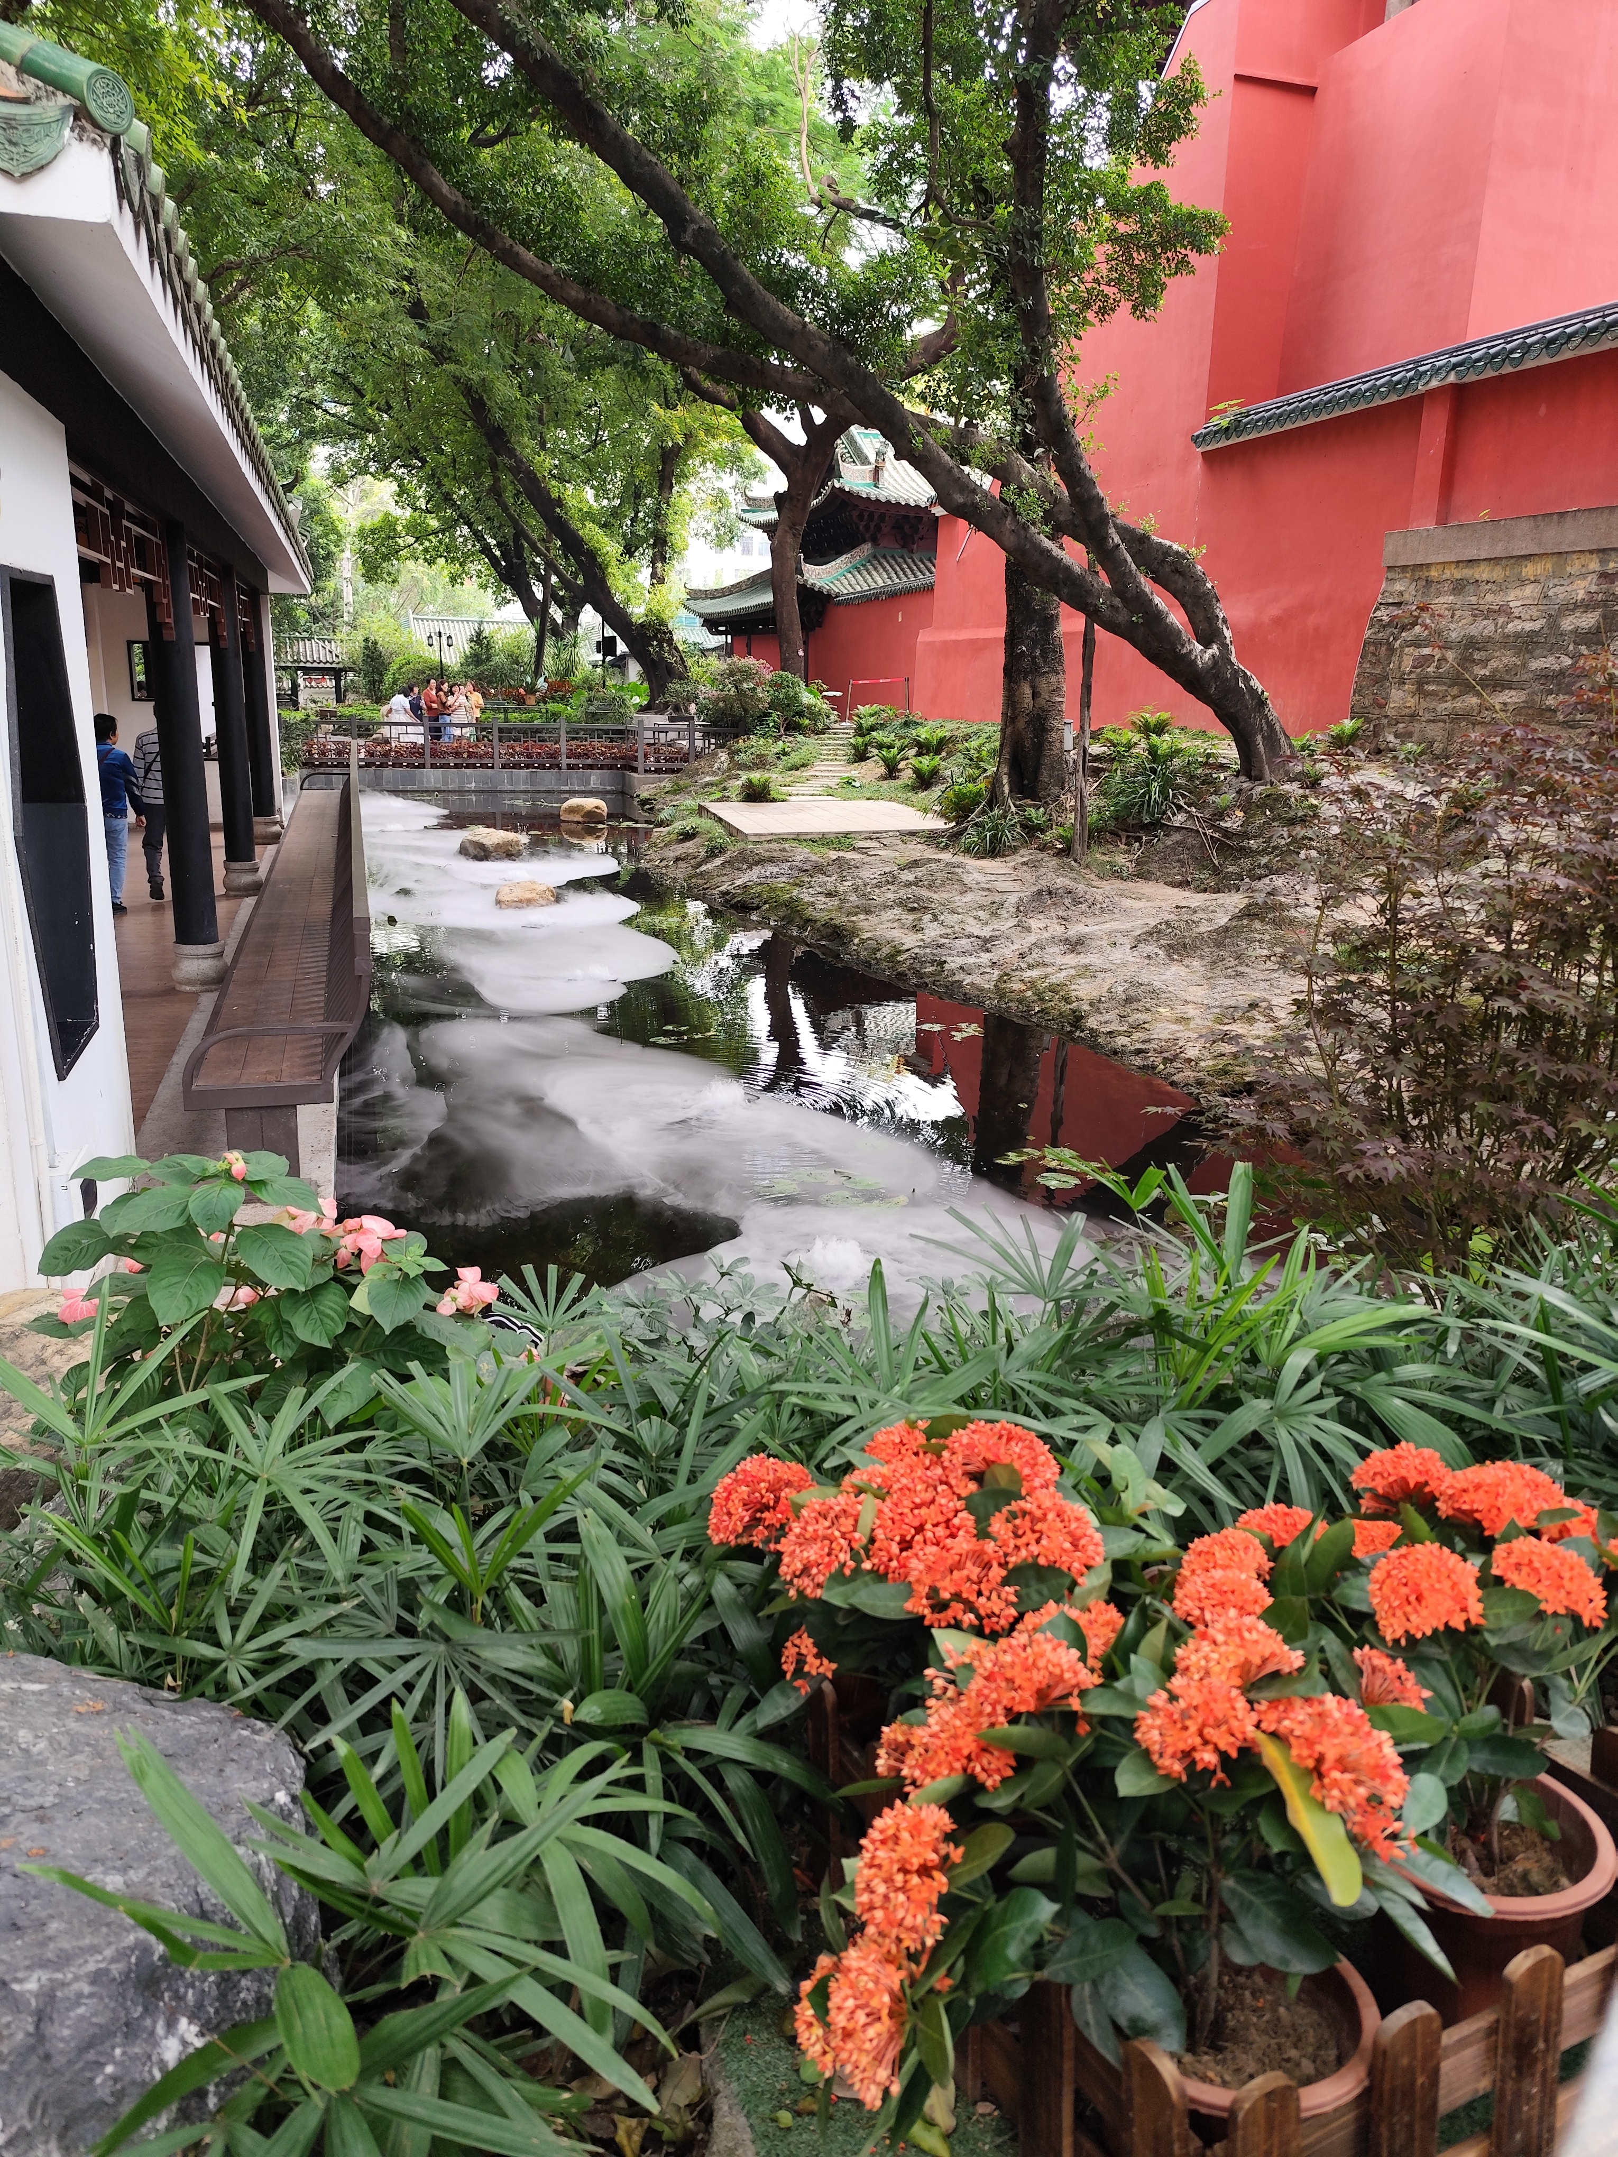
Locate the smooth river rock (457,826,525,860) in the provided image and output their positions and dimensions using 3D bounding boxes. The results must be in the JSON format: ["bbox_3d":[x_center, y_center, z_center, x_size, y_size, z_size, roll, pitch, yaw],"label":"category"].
[{"bbox_3d":[-4.610,-3.412,20.800,0.950,0.420,0.700,1,16,0],"label":"smooth river rock"}]

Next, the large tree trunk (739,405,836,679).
[{"bbox_3d":[-0.472,-12.237,33.431,2.250,6.220,1.300,1,16,-1],"label":"large tree trunk"}]

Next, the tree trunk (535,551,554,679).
[{"bbox_3d":[-7.753,-13.506,42.000,0.500,3.900,0.420,1,16,0],"label":"tree trunk"}]

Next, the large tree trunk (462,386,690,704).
[{"bbox_3d":[-5.511,-12.481,33.961,5.229,7.163,1.800,-1,16,-9],"label":"large tree trunk"}]

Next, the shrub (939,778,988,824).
[{"bbox_3d":[1.850,-3.307,17.100,0.620,0.520,0.600,1,16,0],"label":"shrub"}]

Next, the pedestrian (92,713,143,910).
[{"bbox_3d":[-6.083,-2.308,12.505,0.500,1.690,0.400,-4,16,-17],"label":"pedestrian"}]

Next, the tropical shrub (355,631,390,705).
[{"bbox_3d":[-12.369,-11.545,40.617,1.000,2.080,0.950,-3,16,-16],"label":"tropical shrub"}]

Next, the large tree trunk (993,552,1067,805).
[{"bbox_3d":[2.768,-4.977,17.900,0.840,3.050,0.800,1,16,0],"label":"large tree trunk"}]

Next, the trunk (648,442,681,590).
[{"bbox_3d":[-3.579,-13.855,35.394,0.767,3.428,0.600,0,16,-6],"label":"trunk"}]

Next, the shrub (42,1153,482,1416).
[{"bbox_3d":[-1.065,0.422,2.750,0.800,0.560,0.650,1,16,0],"label":"shrub"}]

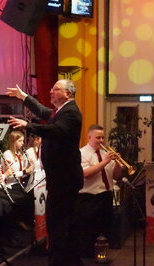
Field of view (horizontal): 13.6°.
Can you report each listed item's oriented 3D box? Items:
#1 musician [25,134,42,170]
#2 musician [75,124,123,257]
[{"bbox_3d":[-0.497,0.661,8.100,0.800,1.280,0.480,1,1,38],"label":"musician"},{"bbox_3d":[0.236,0.771,6.750,0.470,1.720,0.550,1,1,44],"label":"musician"}]

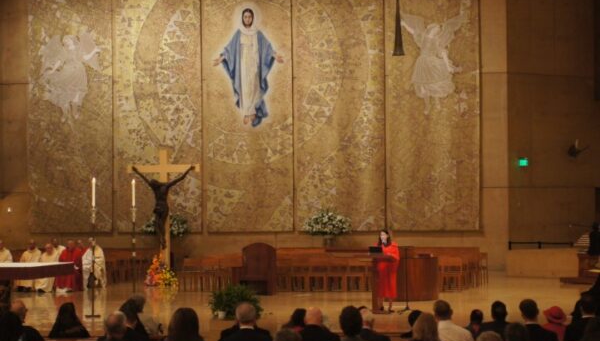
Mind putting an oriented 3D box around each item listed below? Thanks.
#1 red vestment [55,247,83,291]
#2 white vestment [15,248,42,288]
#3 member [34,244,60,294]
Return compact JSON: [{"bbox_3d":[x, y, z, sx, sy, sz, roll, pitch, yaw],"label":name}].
[{"bbox_3d":[-5.918,2.539,44.700,0.620,1.120,0.700,-1,-1,12],"label":"red vestment"},{"bbox_3d":[-7.333,2.643,47.400,0.660,1.070,0.720,-1,-2,18],"label":"white vestment"},{"bbox_3d":[-6.817,2.643,47.300,0.620,1.310,0.800,-1,-2,16],"label":"member"}]

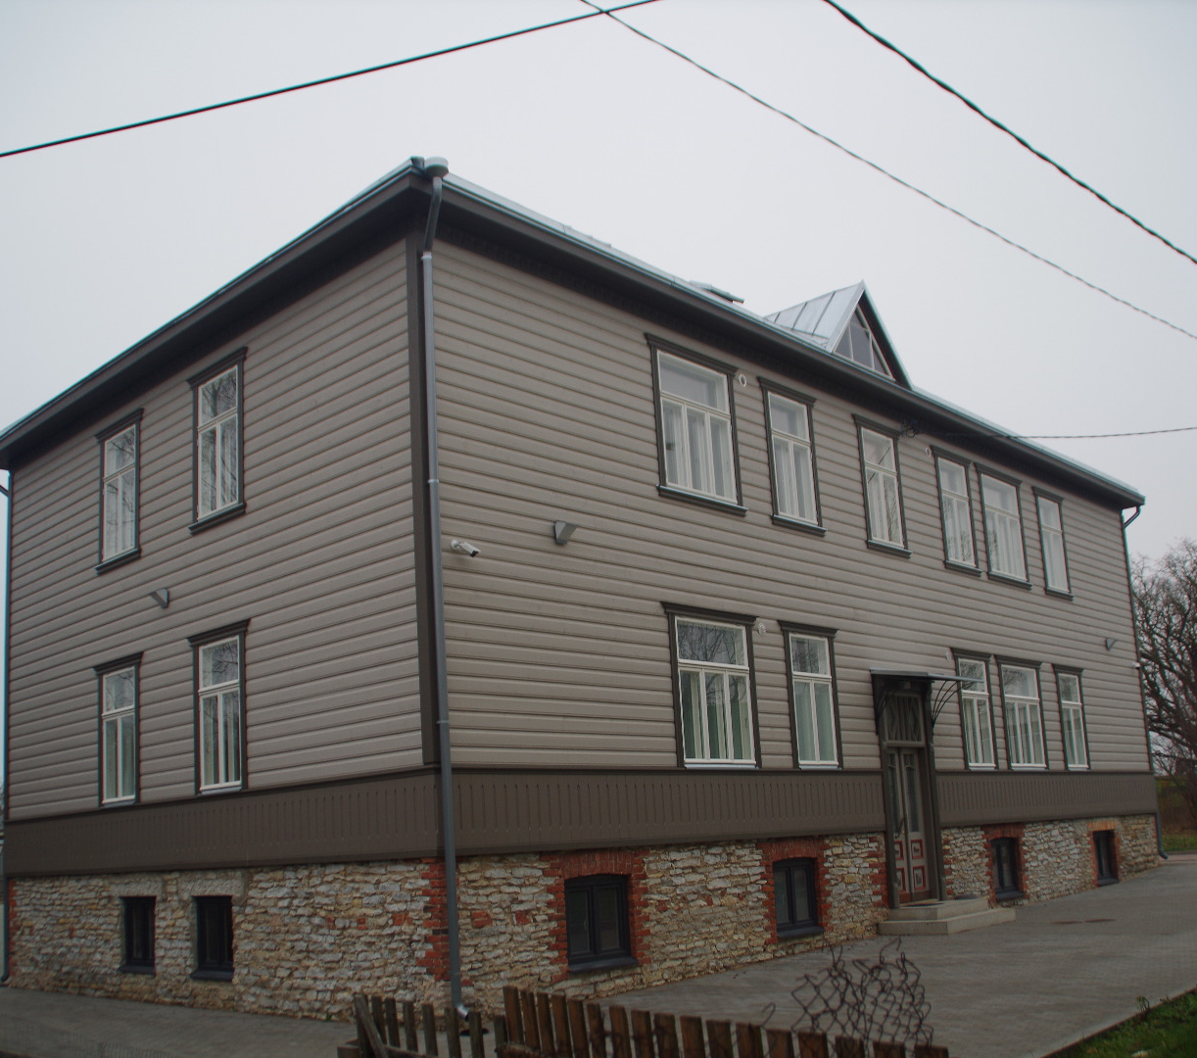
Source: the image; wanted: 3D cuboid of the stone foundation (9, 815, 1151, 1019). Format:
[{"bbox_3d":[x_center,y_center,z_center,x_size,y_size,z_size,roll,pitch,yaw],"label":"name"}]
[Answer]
[{"bbox_3d":[1.394,6.721,22.919,11.316,1.636,20.387,-16,-19,41],"label":"stone foundation"}]

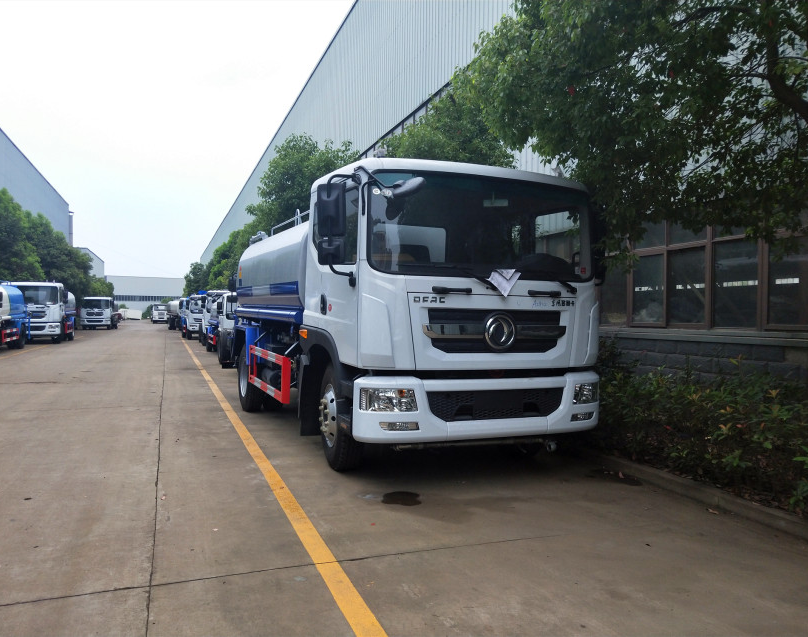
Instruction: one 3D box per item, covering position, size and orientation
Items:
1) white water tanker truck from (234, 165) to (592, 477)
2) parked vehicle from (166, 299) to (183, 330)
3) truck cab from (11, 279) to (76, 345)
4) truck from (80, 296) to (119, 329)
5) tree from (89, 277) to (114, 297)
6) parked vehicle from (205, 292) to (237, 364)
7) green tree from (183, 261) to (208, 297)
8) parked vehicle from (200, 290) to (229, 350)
[{"bbox_3d":[-0.604,-0.005,8.583,2.500,2.950,7.200,1,0,-24],"label":"white water tanker truck"},{"bbox_3d":[-19.034,-0.411,54.393,2.450,2.900,6.800,0,0,-29],"label":"parked vehicle"},{"bbox_3d":[-18.384,-0.288,31.143,2.450,2.900,7.000,1,0,-22],"label":"truck cab"},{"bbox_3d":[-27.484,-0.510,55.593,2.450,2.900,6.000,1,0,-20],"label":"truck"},{"bbox_3d":[-38.604,-2.395,77.985,5.000,6.200,5.000,1,0,-21],"label":"tree"},{"bbox_3d":[-5.427,0.155,21.094,2.200,2.400,6.300,1,0,-21],"label":"parked vehicle"},{"bbox_3d":[-28.750,-3.526,85.979,5.000,8.600,5.000,1,0,-21],"label":"green tree"},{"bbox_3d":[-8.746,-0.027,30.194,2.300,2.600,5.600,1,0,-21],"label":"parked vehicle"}]

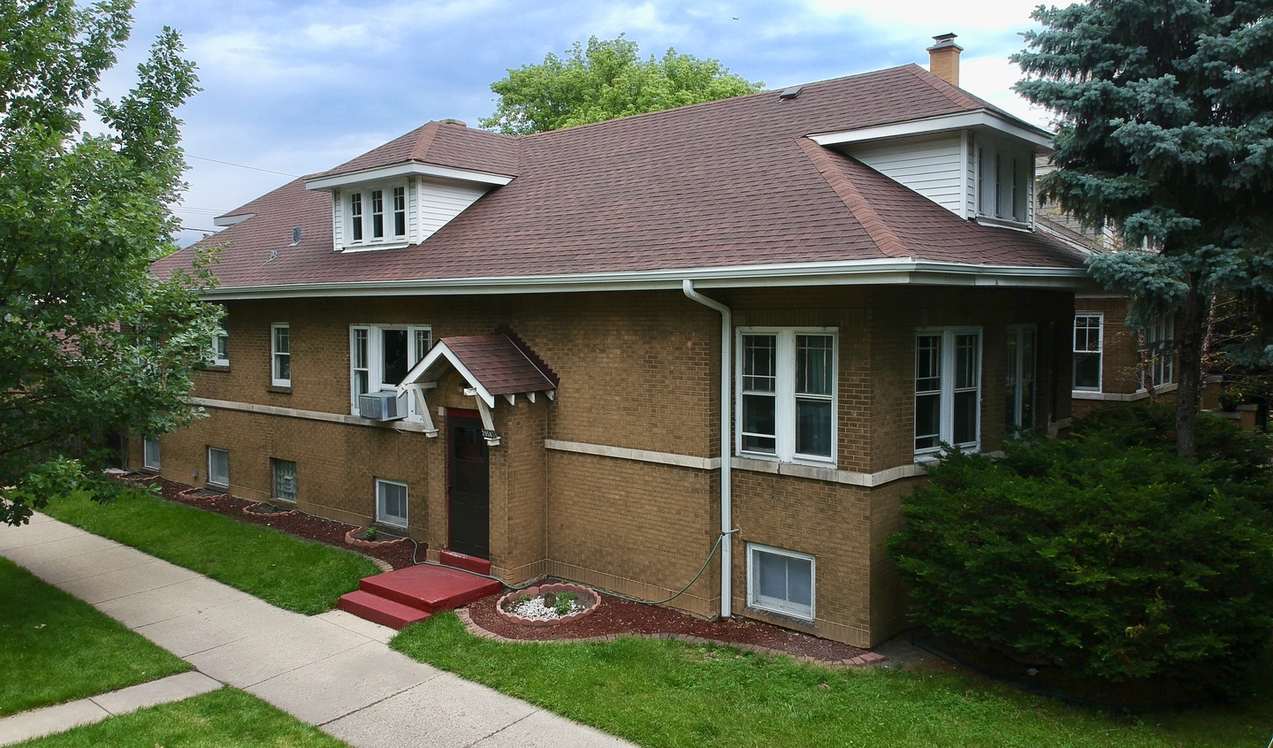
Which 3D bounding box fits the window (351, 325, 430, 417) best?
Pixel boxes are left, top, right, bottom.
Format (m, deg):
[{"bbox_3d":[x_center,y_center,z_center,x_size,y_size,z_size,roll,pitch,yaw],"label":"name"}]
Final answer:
[{"bbox_3d":[-4.335,-0.030,16.397,2.416,1.690,0.140,3,5,39],"label":"window"}]

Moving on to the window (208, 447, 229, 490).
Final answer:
[{"bbox_3d":[-9.526,2.123,20.984,0.938,0.859,0.100,3,5,40],"label":"window"}]

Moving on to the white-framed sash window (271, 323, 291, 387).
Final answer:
[{"bbox_3d":[-7.319,-0.386,18.940,0.730,1.323,0.100,3,5,40],"label":"white-framed sash window"}]

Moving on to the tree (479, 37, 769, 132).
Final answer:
[{"bbox_3d":[-0.490,-6.194,37.800,12.000,15.600,12.000,3,5,40],"label":"tree"}]

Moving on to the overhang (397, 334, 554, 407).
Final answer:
[{"bbox_3d":[-2.470,-0.084,14.046,2.250,0.967,1.263,3,5,40],"label":"overhang"}]

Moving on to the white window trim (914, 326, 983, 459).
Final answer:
[{"bbox_3d":[4.053,0.241,11.965,1.511,1.727,0.120,-3,5,-39],"label":"white window trim"}]

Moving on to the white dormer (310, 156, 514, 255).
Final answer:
[{"bbox_3d":[-4.472,-3.094,17.752,3.600,1.410,2.120,3,6,40],"label":"white dormer"}]

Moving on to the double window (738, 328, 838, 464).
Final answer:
[{"bbox_3d":[1.837,0.262,11.380,1.440,1.680,0.120,3,5,40],"label":"double window"}]

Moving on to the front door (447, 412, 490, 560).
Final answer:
[{"bbox_3d":[-2.543,1.748,14.164,0.967,2.132,0.090,3,5,40],"label":"front door"}]

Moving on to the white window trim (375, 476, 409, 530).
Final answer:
[{"bbox_3d":[-4.373,2.322,16.465,0.940,0.790,0.110,3,5,40],"label":"white window trim"}]

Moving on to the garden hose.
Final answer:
[{"bbox_3d":[-1.841,2.524,13.910,7.008,1.145,1.234,3,5,40],"label":"garden hose"}]

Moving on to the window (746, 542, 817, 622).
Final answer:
[{"bbox_3d":[1.888,2.644,11.757,1.030,0.850,0.120,3,6,40],"label":"window"}]

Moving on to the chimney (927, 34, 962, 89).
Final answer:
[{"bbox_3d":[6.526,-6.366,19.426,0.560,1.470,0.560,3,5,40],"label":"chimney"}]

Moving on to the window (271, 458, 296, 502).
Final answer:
[{"bbox_3d":[-7.193,2.185,18.818,0.950,0.825,0.120,3,5,40],"label":"window"}]

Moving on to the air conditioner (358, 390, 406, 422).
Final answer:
[{"bbox_3d":[-4.484,0.574,16.309,0.671,0.414,0.553,3,5,40],"label":"air conditioner"}]

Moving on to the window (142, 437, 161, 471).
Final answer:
[{"bbox_3d":[-11.966,1.954,22.837,0.965,0.805,0.100,3,5,39],"label":"window"}]

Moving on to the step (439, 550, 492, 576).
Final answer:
[{"bbox_3d":[-2.610,2.921,14.226,1.194,0.217,0.168,3,5,40],"label":"step"}]

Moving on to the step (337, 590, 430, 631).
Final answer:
[{"bbox_3d":[-3.551,3.353,13.006,1.678,0.163,0.424,3,5,40],"label":"step"}]

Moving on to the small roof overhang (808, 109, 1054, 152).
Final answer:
[{"bbox_3d":[4.605,-3.419,13.864,2.527,0.217,3.553,3,5,40],"label":"small roof overhang"}]

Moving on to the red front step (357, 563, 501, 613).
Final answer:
[{"bbox_3d":[-3.012,3.148,13.607,1.710,0.175,1.360,3,5,40],"label":"red front step"}]

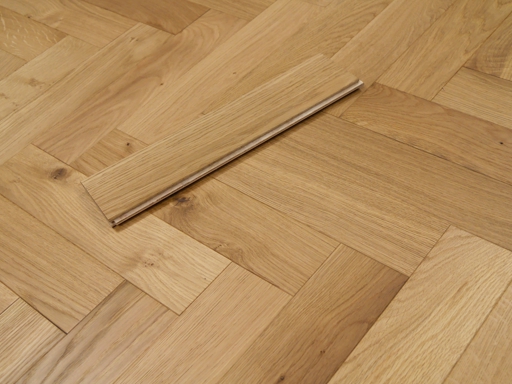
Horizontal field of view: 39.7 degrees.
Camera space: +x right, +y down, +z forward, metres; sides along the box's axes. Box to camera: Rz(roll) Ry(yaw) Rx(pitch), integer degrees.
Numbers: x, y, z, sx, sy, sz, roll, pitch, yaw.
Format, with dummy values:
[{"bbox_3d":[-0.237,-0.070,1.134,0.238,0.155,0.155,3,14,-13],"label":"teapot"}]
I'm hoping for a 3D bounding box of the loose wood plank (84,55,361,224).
[{"bbox_3d":[-0.040,-0.079,0.975,0.399,0.015,0.092,-30,48,-17],"label":"loose wood plank"}]

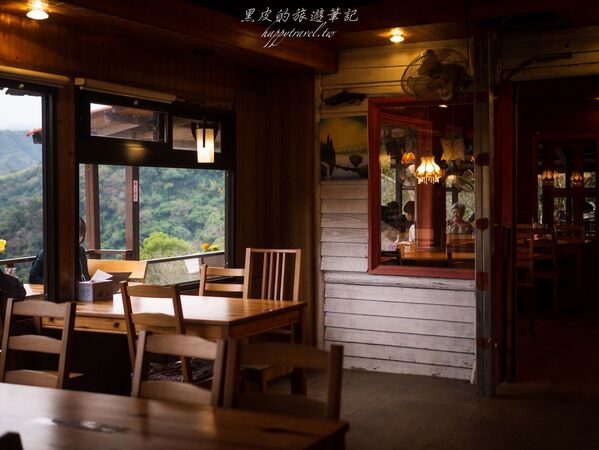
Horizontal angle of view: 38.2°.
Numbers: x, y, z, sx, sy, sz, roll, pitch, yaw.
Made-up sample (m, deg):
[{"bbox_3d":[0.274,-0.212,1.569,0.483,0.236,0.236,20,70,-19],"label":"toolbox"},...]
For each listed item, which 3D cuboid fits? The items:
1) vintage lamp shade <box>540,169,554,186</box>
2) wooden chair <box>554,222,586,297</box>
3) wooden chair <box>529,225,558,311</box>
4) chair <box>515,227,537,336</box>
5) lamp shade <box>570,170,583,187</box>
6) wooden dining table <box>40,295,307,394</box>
[{"bbox_3d":[3.208,-0.615,11.200,0.180,0.230,0.180,1,2,28],"label":"vintage lamp shade"},{"bbox_3d":[3.414,0.440,10.806,0.420,0.930,0.460,1,2,28],"label":"wooden chair"},{"bbox_3d":[2.754,0.460,9.797,0.420,0.960,0.460,1,2,21],"label":"wooden chair"},{"bbox_3d":[2.024,0.508,8.129,0.420,0.980,0.460,1,2,21],"label":"chair"},{"bbox_3d":[3.712,-0.623,11.600,0.170,0.215,0.170,1,2,28],"label":"lamp shade"},{"bbox_3d":[-0.716,0.851,5.160,1.220,0.745,0.900,1,2,26],"label":"wooden dining table"}]

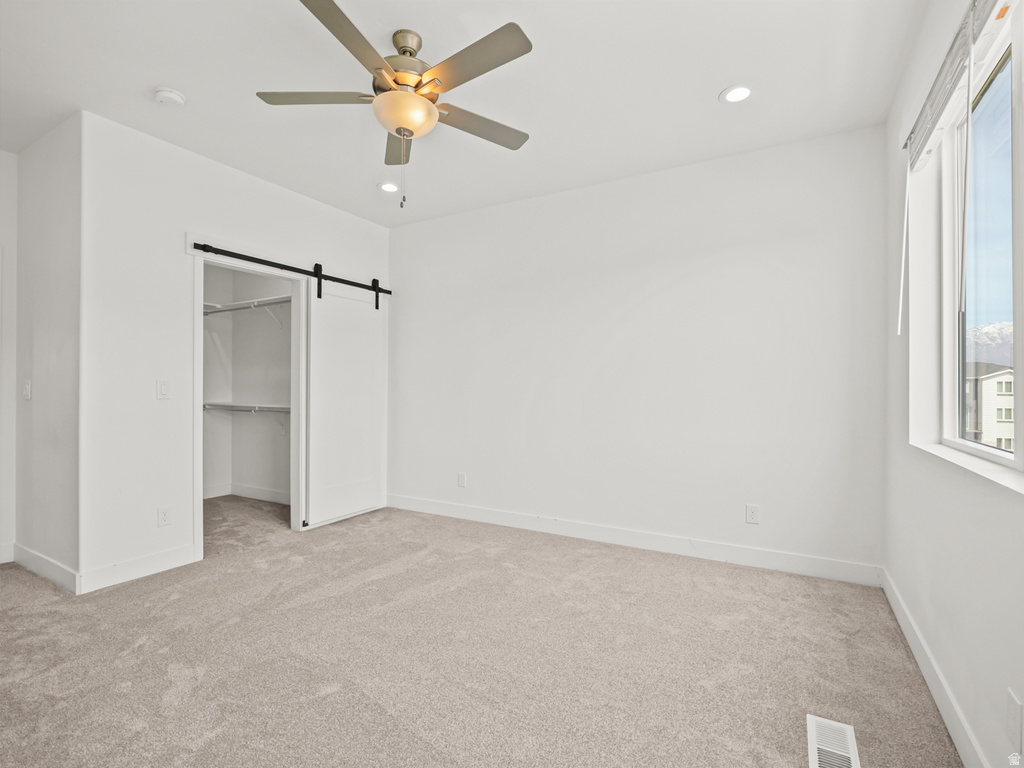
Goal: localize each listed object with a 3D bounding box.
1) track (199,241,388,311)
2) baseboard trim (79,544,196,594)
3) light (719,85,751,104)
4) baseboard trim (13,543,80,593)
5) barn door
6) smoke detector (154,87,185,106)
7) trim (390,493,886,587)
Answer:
[{"bbox_3d":[-1.660,-0.857,3.925,0.069,0.293,1.798,0,0,31],"label":"track"},{"bbox_3d":[-2.305,1.136,2.941,0.016,0.123,0.606,0,0,31],"label":"baseboard trim"},{"bbox_3d":[1.225,-1.555,2.565,0.180,0.018,0.180,0,0,31],"label":"light"},{"bbox_3d":[-2.905,1.135,2.939,1.030,0.123,0.016,0,0,29],"label":"baseboard trim"},{"bbox_3d":[-1.451,0.165,4.271,0.038,2.055,0.869,0,0,31],"label":"barn door"},{"bbox_3d":[-1.857,-1.548,2.571,0.143,0.045,0.143,0,0,31],"label":"smoke detector"},{"bbox_3d":[0.488,1.149,3.762,3.948,0.121,0.016,0,0,29],"label":"trim"}]

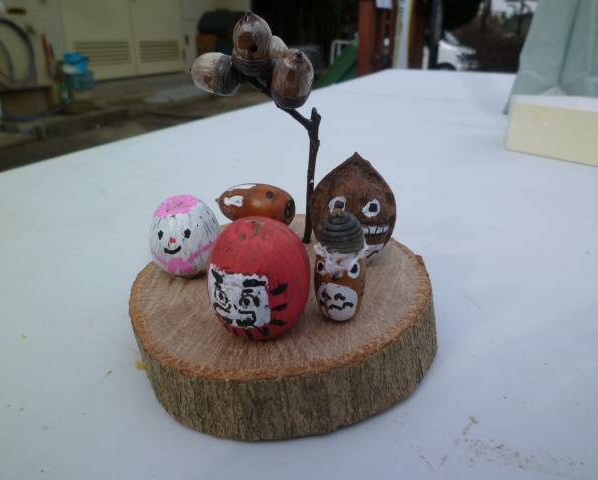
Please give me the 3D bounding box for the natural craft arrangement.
[{"bbox_3d":[-0.003,-0.015,0.133,0.090,0.092,0.099,0,24,0],"label":"natural craft arrangement"}]

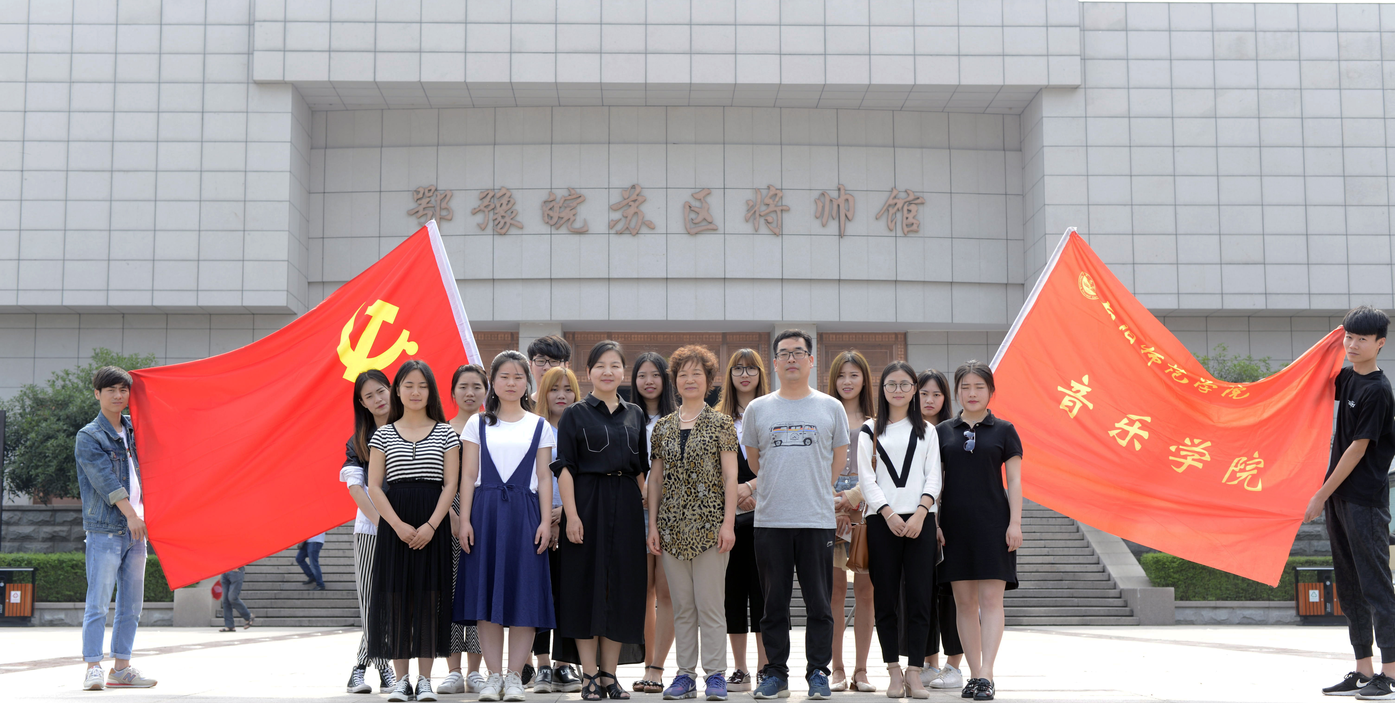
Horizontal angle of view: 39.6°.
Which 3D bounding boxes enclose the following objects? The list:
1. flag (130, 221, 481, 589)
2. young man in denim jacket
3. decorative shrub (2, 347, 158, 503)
[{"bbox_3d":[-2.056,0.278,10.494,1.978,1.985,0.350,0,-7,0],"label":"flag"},{"bbox_3d":[-3.062,0.920,10.207,0.380,1.689,0.460,-7,-10,44],"label":"young man in denim jacket"},{"bbox_3d":[-9.904,1.191,31.086,2.763,2.560,2.542,0,-7,0],"label":"decorative shrub"}]

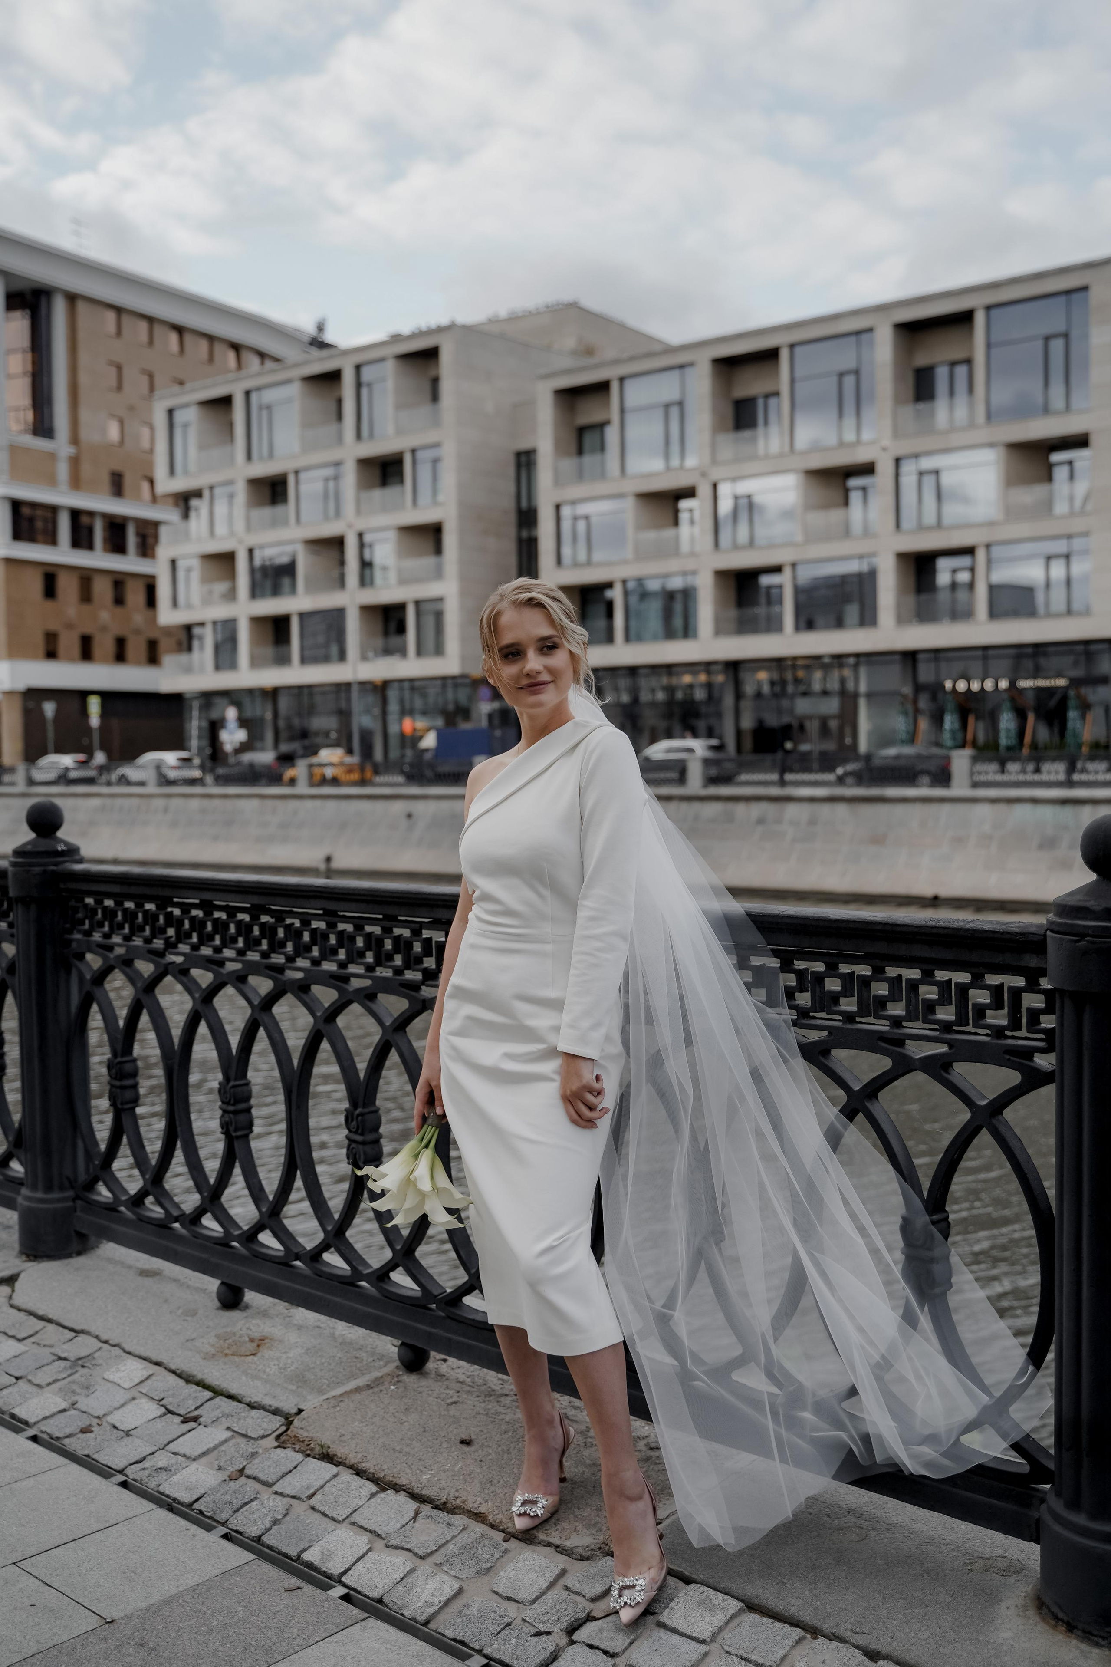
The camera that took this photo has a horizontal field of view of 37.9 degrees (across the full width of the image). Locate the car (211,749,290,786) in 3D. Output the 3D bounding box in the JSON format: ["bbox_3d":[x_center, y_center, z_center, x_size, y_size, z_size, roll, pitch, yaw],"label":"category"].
[{"bbox_3d":[-14.361,-3.061,77.500,4.500,1.580,1.820,1,3,38],"label":"car"}]

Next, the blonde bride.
[{"bbox_3d":[0.290,0.429,2.920,1.100,1.770,0.600,0,3,17],"label":"blonde bride"}]

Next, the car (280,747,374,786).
[{"bbox_3d":[-10.441,-2.947,74.000,4.400,1.580,1.800,1,3,38],"label":"car"}]

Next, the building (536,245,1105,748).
[{"bbox_3d":[14.864,-12.063,73.675,27.800,19.200,16.000,1,4,39],"label":"building"}]

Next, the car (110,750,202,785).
[{"bbox_3d":[-19.339,-3.117,79.000,4.600,1.680,1.870,1,3,38],"label":"car"}]

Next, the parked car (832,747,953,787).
[{"bbox_3d":[12.189,-2.377,57.000,4.500,1.460,1.800,1,3,38],"label":"parked car"}]

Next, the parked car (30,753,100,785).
[{"bbox_3d":[-25.814,-3.243,84.500,4.400,1.580,1.800,1,3,38],"label":"parked car"}]

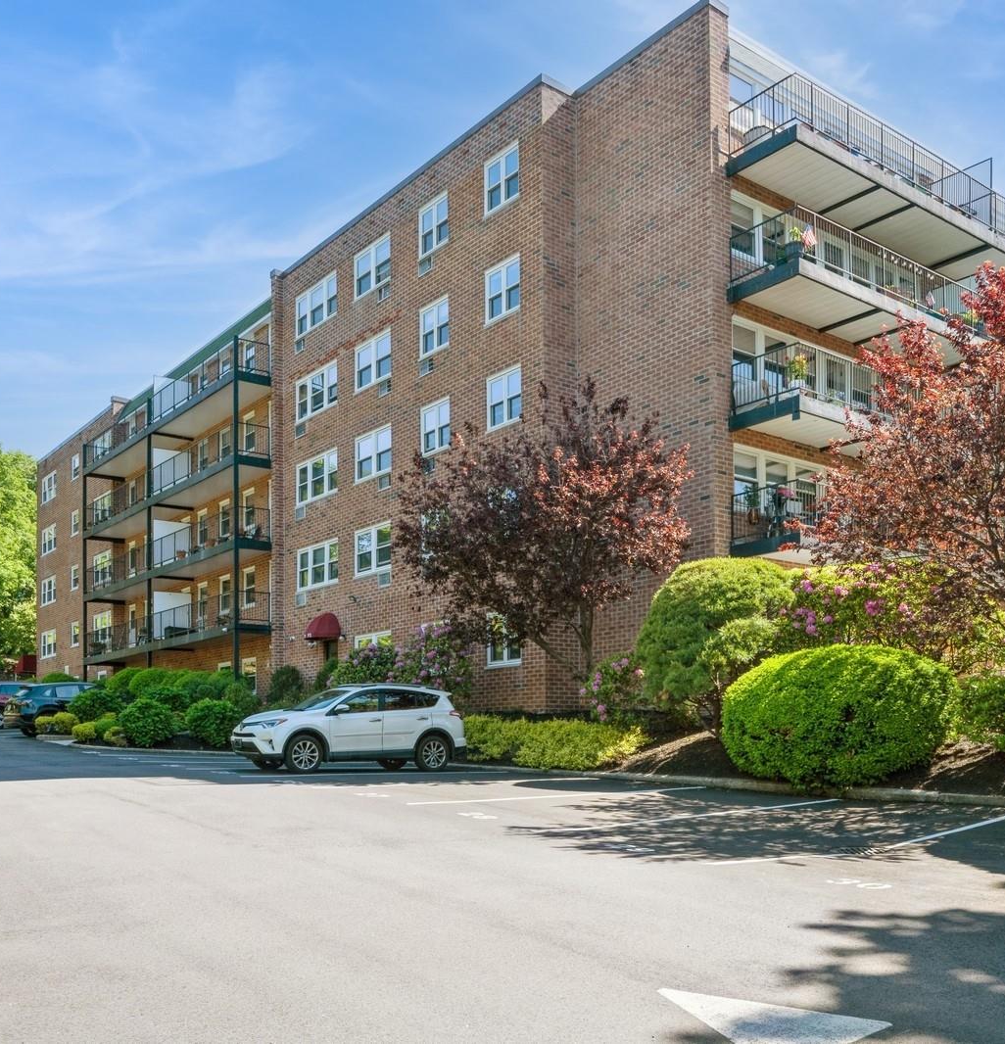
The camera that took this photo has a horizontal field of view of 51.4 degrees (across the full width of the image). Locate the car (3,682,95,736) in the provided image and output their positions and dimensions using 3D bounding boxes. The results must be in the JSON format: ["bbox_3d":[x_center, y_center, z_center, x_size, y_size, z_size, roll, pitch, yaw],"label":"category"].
[{"bbox_3d":[-13.300,5.971,33.200,4.600,1.690,1.860,8,-13,-40],"label":"car"}]

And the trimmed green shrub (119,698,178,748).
[{"bbox_3d":[-9.900,5.609,29.100,1.650,1.400,1.600,4,-11,-20],"label":"trimmed green shrub"}]

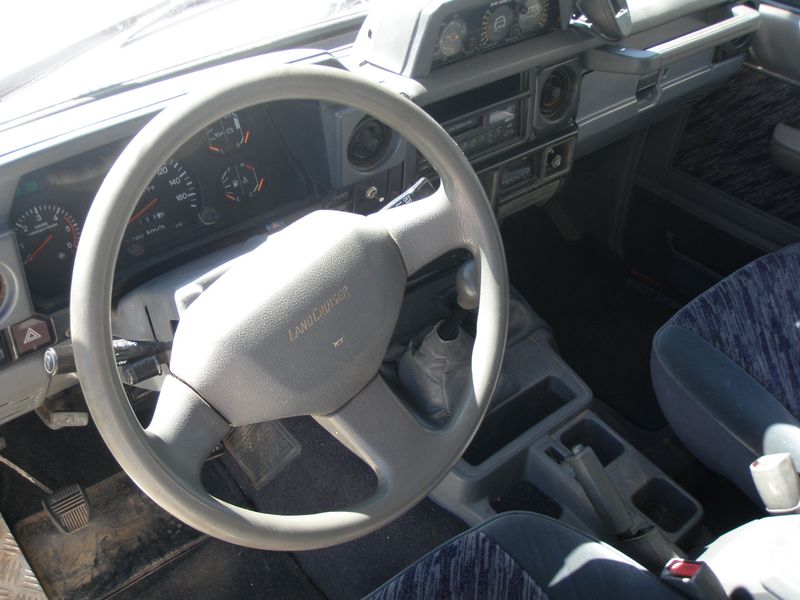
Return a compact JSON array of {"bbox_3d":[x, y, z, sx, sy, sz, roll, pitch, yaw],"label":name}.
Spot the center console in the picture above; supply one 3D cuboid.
[{"bbox_3d":[0.174,0.198,1.288,0.250,0.150,0.520,-26,48,-28],"label":"center console"}]

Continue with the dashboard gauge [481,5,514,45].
[{"bbox_3d":[0.117,-0.353,1.115,0.056,0.052,0.025,-26,33,-28],"label":"dashboard gauge"}]

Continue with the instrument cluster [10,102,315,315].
[{"bbox_3d":[-0.237,-0.114,0.898,0.325,0.135,0.060,-26,38,-28],"label":"instrument cluster"}]

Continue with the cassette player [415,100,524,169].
[{"bbox_3d":[0.076,-0.220,1.117,0.178,0.054,0.060,-26,41,-28],"label":"cassette player"}]

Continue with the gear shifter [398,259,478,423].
[{"bbox_3d":[0.067,0.041,1.205,0.115,0.265,0.130,-26,48,-28],"label":"gear shifter"}]

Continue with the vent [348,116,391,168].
[{"bbox_3d":[-0.038,-0.187,1.008,0.068,0.066,0.030,-26,41,-28],"label":"vent"}]

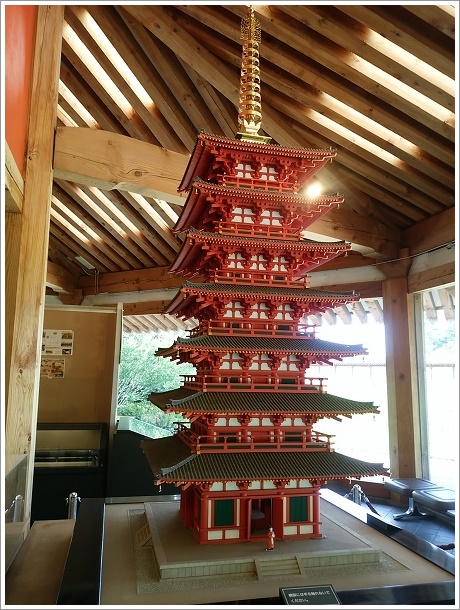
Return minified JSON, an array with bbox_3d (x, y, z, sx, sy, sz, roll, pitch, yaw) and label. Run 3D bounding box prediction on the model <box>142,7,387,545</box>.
[{"bbox_3d":[0.109,-0.376,2.588,1.038,3.018,1.038,3,-8,-14],"label":"model"}]

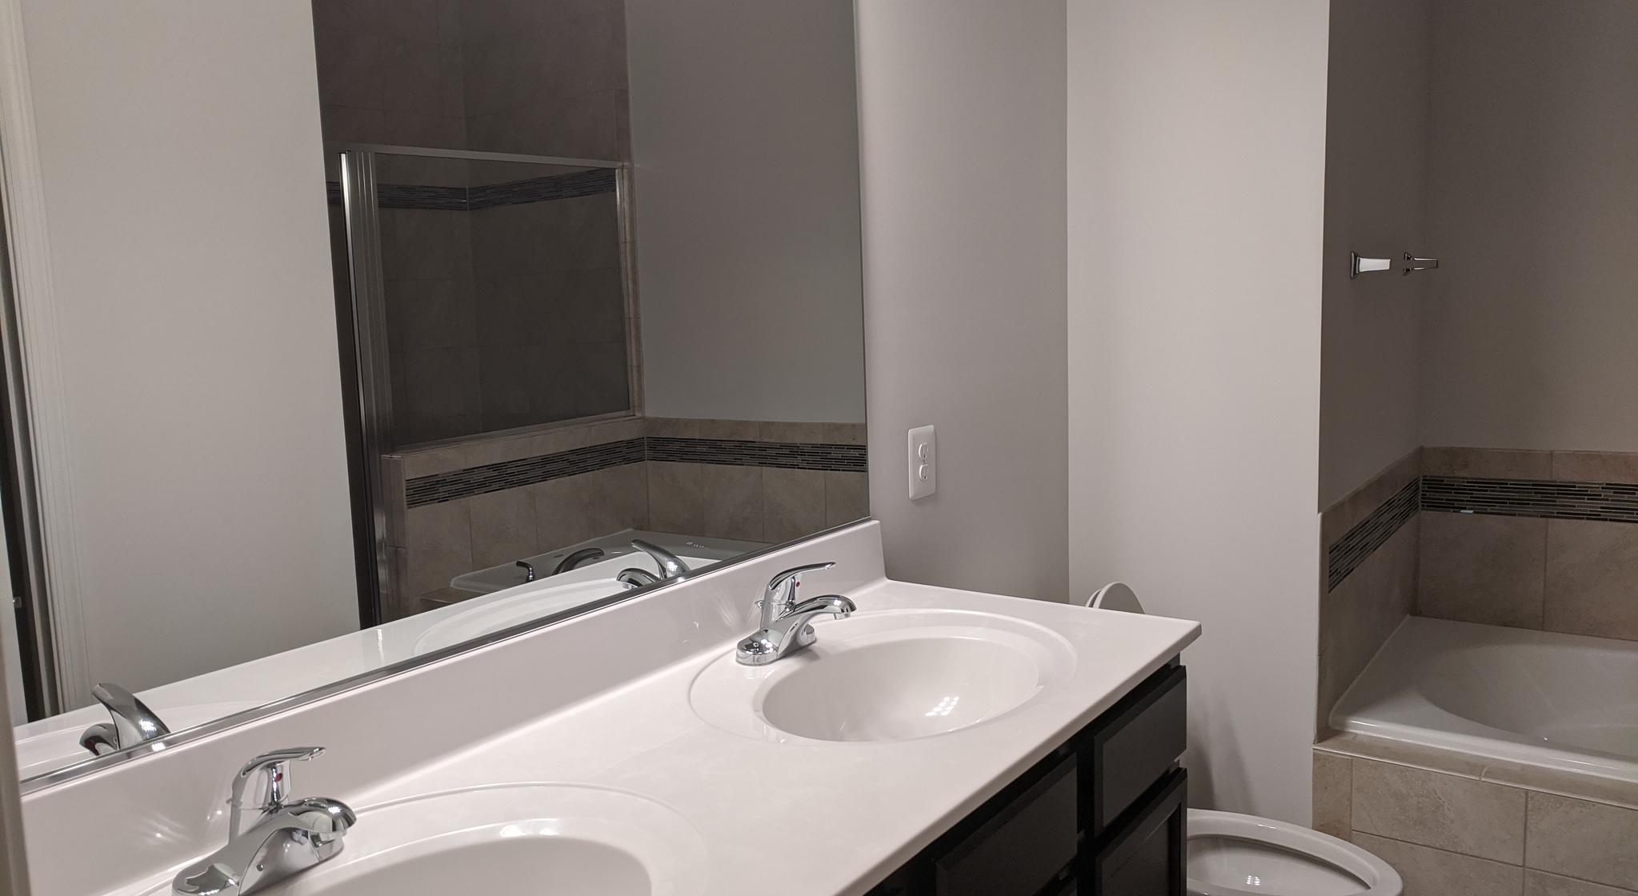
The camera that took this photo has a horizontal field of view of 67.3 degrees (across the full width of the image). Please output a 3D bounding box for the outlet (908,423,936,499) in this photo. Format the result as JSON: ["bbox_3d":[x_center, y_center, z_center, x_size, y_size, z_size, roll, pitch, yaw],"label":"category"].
[{"bbox_3d":[0.188,0.026,2.202,0.008,0.124,0.079,3,9,35],"label":"outlet"}]

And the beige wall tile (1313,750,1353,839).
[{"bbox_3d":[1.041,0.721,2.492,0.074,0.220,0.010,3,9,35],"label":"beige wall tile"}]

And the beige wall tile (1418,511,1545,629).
[{"bbox_3d":[1.785,0.326,3.318,0.302,0.298,0.010,3,9,35],"label":"beige wall tile"}]

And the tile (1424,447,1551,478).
[{"bbox_3d":[1.777,0.044,3.281,0.302,0.077,0.010,3,9,35],"label":"tile"}]

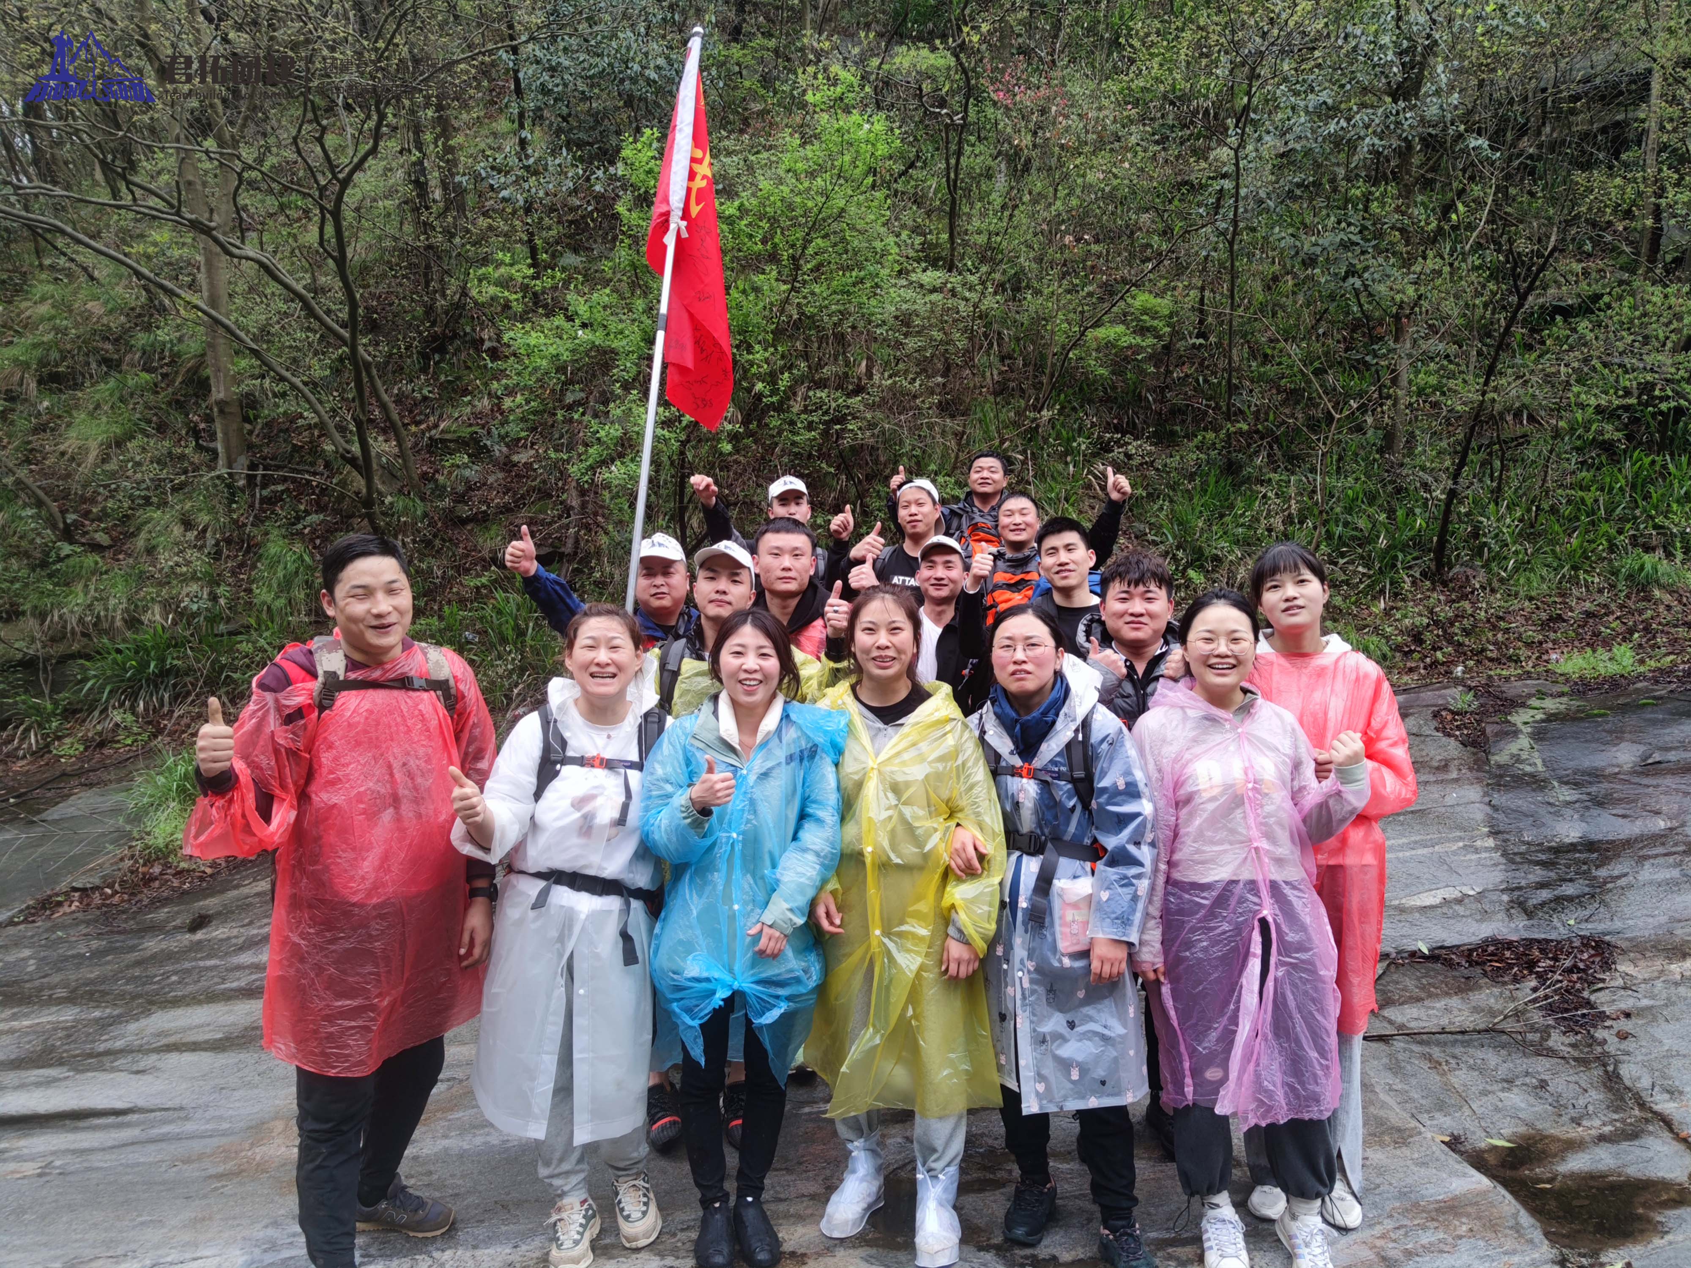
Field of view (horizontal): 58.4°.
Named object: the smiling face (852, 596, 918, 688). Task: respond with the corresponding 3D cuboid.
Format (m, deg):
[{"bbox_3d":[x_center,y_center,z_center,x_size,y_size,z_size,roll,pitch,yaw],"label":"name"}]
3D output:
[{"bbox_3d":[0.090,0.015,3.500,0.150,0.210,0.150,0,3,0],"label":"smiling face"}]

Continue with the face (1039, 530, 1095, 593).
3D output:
[{"bbox_3d":[0.696,-0.229,4.780,0.170,0.200,0.140,-8,5,19],"label":"face"}]

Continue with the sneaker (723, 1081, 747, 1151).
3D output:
[{"bbox_3d":[-0.297,1.420,4.460,0.105,0.120,0.280,0,1,0],"label":"sneaker"}]

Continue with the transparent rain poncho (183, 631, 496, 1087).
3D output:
[{"bbox_3d":[-1.128,0.484,3.480,0.660,0.970,0.420,-2,7,-13],"label":"transparent rain poncho"}]

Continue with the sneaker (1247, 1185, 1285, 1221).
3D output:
[{"bbox_3d":[1.064,1.375,3.840,0.100,0.110,0.260,1,5,10],"label":"sneaker"}]

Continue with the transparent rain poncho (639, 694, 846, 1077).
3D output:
[{"bbox_3d":[-0.227,0.588,3.620,0.450,0.900,0.360,0,7,2],"label":"transparent rain poncho"}]

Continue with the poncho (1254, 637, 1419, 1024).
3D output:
[{"bbox_3d":[1.164,0.516,3.830,0.560,1.000,0.400,1,5,14],"label":"poncho"}]

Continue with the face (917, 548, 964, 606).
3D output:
[{"bbox_3d":[0.333,-0.201,5.300,0.170,0.195,0.140,0,4,5],"label":"face"}]

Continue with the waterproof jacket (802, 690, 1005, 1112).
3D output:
[{"bbox_3d":[0.149,0.630,3.660,0.460,1.030,0.350,0,1,13],"label":"waterproof jacket"}]

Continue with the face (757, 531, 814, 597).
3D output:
[{"bbox_3d":[-0.182,-0.210,4.580,0.175,0.200,0.140,0,4,-2],"label":"face"}]

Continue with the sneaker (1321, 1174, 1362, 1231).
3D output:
[{"bbox_3d":[1.285,1.433,3.930,0.100,0.110,0.250,1,8,10],"label":"sneaker"}]

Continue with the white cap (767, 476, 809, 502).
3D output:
[{"bbox_3d":[-0.236,-0.602,6.300,0.175,0.125,0.250,0,4,-6],"label":"white cap"}]

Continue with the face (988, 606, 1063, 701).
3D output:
[{"bbox_3d":[0.423,0.050,3.600,0.162,0.215,0.170,1,2,19],"label":"face"}]

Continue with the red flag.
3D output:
[{"bbox_3d":[-0.435,-1.080,4.250,0.230,1.030,0.220,5,1,-3],"label":"red flag"}]

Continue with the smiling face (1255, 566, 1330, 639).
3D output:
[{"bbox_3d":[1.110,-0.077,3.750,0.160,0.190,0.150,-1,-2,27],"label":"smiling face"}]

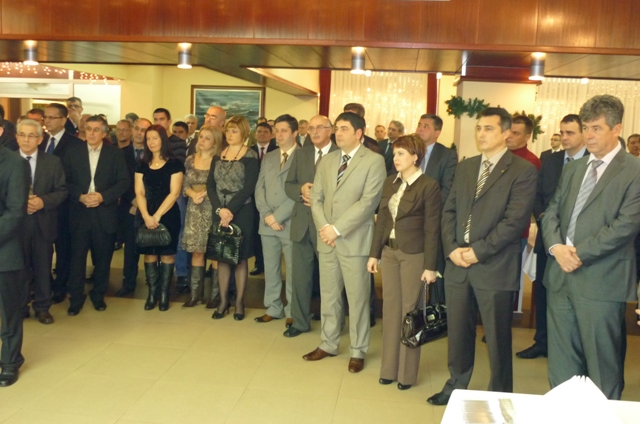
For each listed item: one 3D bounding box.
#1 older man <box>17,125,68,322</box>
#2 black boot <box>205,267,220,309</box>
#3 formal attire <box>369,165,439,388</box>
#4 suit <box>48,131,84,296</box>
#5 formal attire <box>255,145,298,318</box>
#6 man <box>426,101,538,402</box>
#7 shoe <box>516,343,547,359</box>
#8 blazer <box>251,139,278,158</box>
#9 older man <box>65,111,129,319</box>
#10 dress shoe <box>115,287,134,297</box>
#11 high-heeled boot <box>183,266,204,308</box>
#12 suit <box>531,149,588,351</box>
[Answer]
[{"bbox_3d":[-2.427,0.062,5.152,0.560,1.686,0.380,0,7,-21],"label":"older man"},{"bbox_3d":[-0.985,0.703,5.796,0.260,0.380,0.110,-4,9,-42],"label":"black boot"},{"bbox_3d":[0.578,0.420,4.093,0.480,1.390,0.310,8,9,42],"label":"formal attire"},{"bbox_3d":[-2.451,0.029,5.756,0.550,1.593,0.340,4,7,13],"label":"suit"},{"bbox_3d":[-0.352,0.166,5.378,0.540,1.490,0.340,6,8,31],"label":"formal attire"},{"bbox_3d":[1.007,0.296,3.757,0.400,1.846,0.550,-3,9,-42],"label":"man"},{"bbox_3d":[1.695,1.089,4.849,0.290,0.115,0.105,0,8,-18],"label":"shoe"},{"bbox_3d":[-0.654,-0.438,7.135,0.520,0.780,0.290,4,7,14],"label":"blazer"},{"bbox_3d":[-2.015,0.020,5.469,0.550,1.734,0.380,2,7,-9],"label":"older man"},{"bbox_3d":[-1.926,0.771,6.152,0.110,0.110,0.290,8,9,37],"label":"dress shoe"},{"bbox_3d":[-1.197,0.703,5.791,0.110,0.378,0.250,8,8,38],"label":"high-heeled boot"},{"bbox_3d":[1.886,0.310,4.757,0.330,1.530,0.540,-3,9,-40],"label":"suit"}]

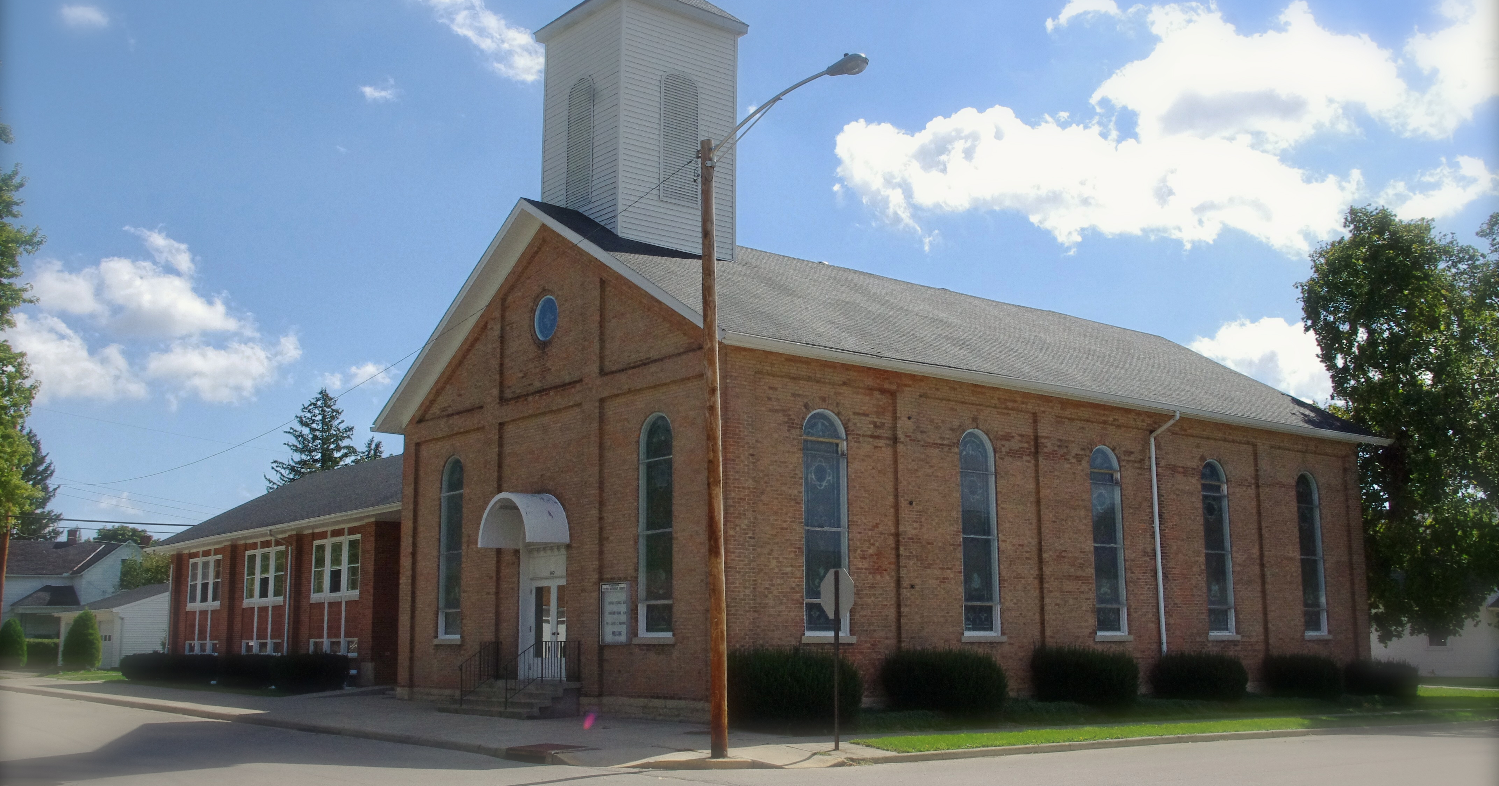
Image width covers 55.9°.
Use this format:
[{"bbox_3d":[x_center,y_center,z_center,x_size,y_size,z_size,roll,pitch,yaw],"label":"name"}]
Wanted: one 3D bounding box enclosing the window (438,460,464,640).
[{"bbox_3d":[-6.865,3.569,32.971,0.200,4.220,1.090,8,-12,-38],"label":"window"}]

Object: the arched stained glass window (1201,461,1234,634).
[{"bbox_3d":[11.351,3.743,34.490,1.090,4.220,0.200,8,-12,-38],"label":"arched stained glass window"}]

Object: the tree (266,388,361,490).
[{"bbox_3d":[-25.075,7.702,83.208,8.500,16.270,8.500,8,-12,-38],"label":"tree"}]

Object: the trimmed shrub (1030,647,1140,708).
[{"bbox_3d":[7.056,5.944,29.719,2.100,1.150,1.500,8,-12,-38],"label":"trimmed shrub"}]

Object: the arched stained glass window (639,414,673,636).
[{"bbox_3d":[-1.675,2.468,26.615,0.200,4.180,1.090,8,-12,-38],"label":"arched stained glass window"}]

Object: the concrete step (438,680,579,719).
[{"bbox_3d":[-5.106,6.400,29.722,1.350,0.680,3.710,8,-12,-38],"label":"concrete step"}]

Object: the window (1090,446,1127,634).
[{"bbox_3d":[8.009,3.302,31.837,1.090,4.220,0.200,8,-12,-38],"label":"window"}]

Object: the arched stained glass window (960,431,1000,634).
[{"bbox_3d":[4.690,2.863,29.203,1.090,4.220,0.200,8,-12,-38],"label":"arched stained glass window"}]

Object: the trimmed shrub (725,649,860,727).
[{"bbox_3d":[0.770,5.118,24.743,2.250,1.280,1.550,8,-12,-38],"label":"trimmed shrub"}]

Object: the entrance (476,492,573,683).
[{"bbox_3d":[-4.705,4.117,30.111,1.320,3.950,2.080,8,-12,-38],"label":"entrance"}]

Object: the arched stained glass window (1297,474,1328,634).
[{"bbox_3d":[14.880,4.257,37.719,1.110,4.310,0.220,8,-12,-38],"label":"arched stained glass window"}]

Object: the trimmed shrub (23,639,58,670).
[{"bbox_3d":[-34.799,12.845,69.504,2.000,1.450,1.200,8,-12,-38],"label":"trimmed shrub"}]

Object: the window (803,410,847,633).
[{"bbox_3d":[1.404,2.456,27.126,1.120,4.290,0.220,8,-12,-38],"label":"window"}]

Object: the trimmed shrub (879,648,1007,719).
[{"bbox_3d":[3.625,5.386,26.324,2.150,1.220,1.600,8,-12,-38],"label":"trimmed shrub"}]

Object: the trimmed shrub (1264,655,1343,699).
[{"bbox_3d":[13.674,6.961,34.931,1.700,0.980,1.450,8,-12,-38],"label":"trimmed shrub"}]

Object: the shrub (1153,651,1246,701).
[{"bbox_3d":[10.261,6.443,32.226,2.050,1.000,1.500,8,-12,-38],"label":"shrub"}]

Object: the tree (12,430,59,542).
[{"bbox_3d":[-48.777,10.387,96.065,6.500,15.245,6.500,8,-12,-38],"label":"tree"}]

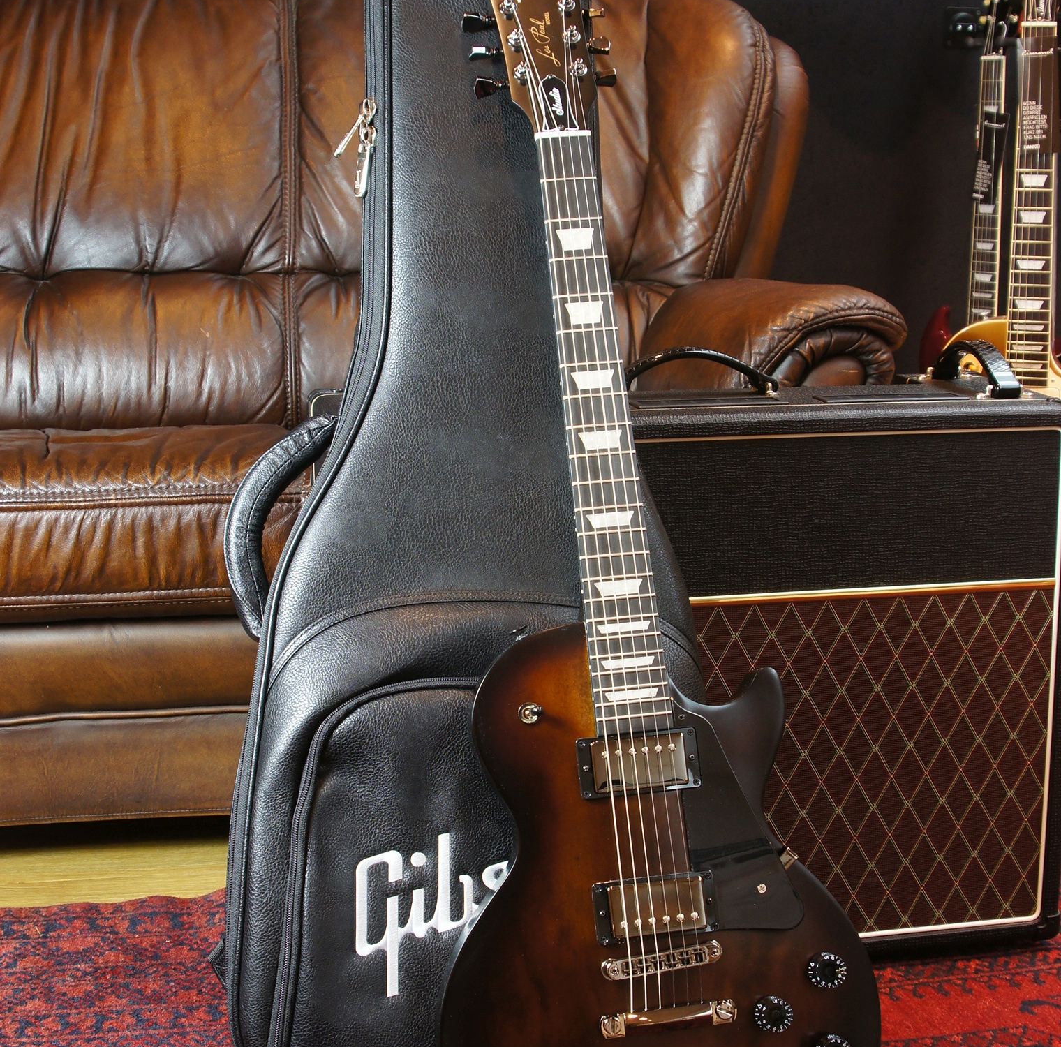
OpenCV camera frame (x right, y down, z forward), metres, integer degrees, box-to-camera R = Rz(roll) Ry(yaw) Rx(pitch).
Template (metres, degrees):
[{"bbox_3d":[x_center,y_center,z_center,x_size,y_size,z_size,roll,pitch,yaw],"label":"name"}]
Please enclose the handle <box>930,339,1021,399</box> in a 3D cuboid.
[{"bbox_3d":[0.471,-0.171,1.971,0.029,0.053,0.185,-2,10,-10],"label":"handle"}]

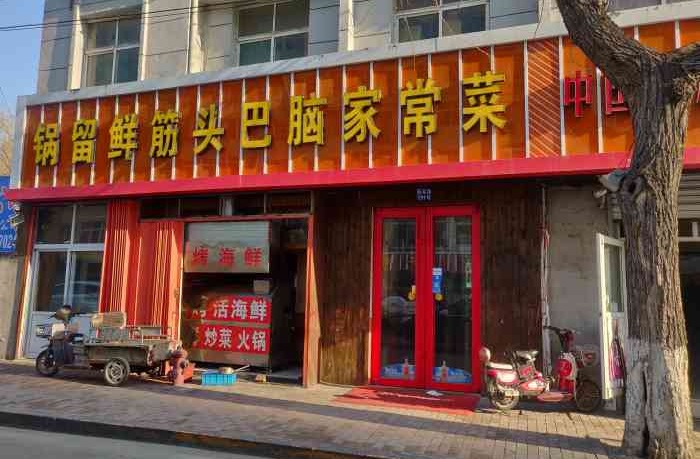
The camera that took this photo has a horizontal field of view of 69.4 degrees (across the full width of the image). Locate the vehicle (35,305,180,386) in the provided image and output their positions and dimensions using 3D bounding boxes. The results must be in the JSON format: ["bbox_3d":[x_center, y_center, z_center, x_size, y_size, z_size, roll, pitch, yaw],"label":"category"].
[{"bbox_3d":[-4.057,1.873,8.265,2.310,1.120,0.900,0,-7,10],"label":"vehicle"}]

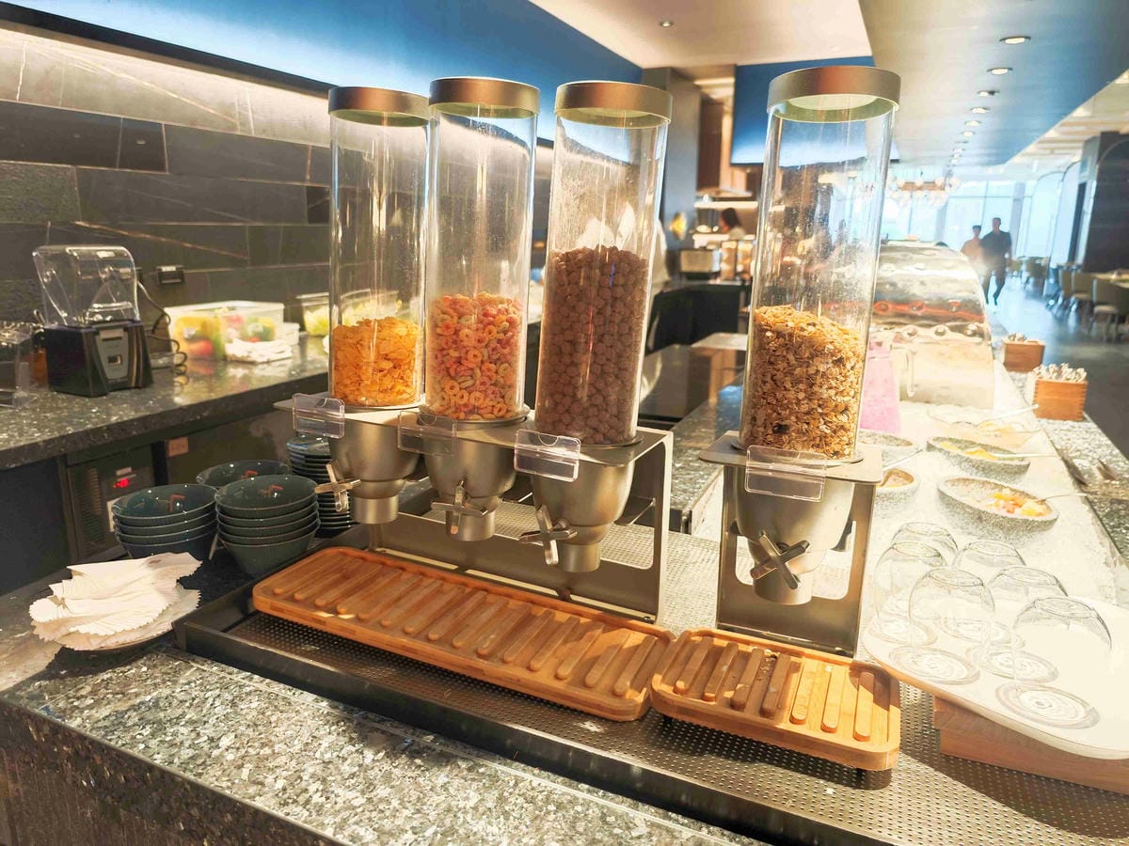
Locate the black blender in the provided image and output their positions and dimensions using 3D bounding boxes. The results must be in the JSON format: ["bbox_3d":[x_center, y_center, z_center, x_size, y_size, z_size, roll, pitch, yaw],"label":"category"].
[{"bbox_3d":[-1.454,-0.320,2.317,0.226,0.420,0.208,8,16,24],"label":"black blender"}]

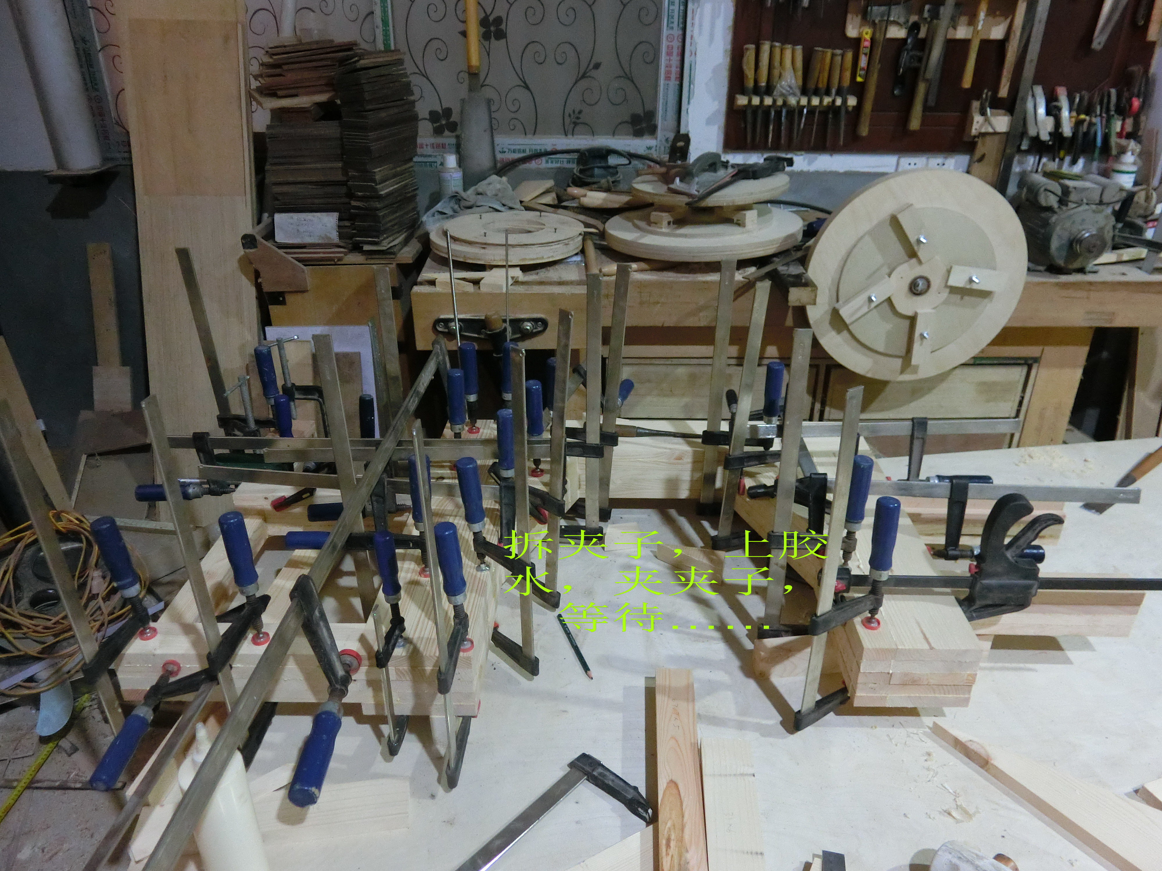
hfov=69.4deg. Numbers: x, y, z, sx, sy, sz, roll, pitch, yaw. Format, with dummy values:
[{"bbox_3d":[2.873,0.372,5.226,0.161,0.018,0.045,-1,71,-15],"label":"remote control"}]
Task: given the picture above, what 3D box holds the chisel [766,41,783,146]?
[{"bbox_3d":[0.555,-0.981,2.428,0.031,0.283,0.031,-2,29,1],"label":"chisel"}]

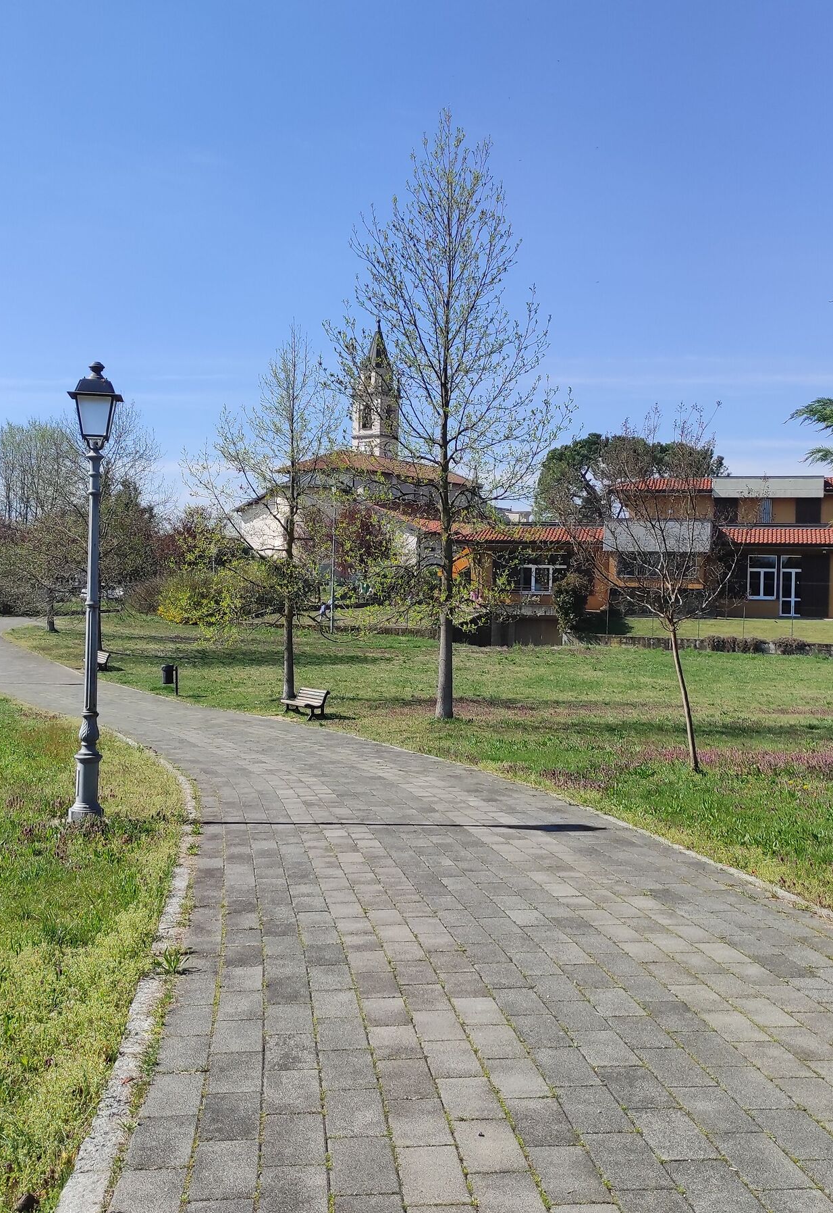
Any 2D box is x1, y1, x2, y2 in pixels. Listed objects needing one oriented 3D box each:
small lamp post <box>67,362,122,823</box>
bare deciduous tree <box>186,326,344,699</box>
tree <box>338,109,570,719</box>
[{"bbox_3d":[-2.766,-0.119,10.000,0.440,3.940,0.440,1,-1,-7],"label":"small lamp post"},{"bbox_3d":[-3.888,-2.427,30.300,4.050,9.650,4.000,1,-1,0],"label":"bare deciduous tree"},{"bbox_3d":[0.744,-4.099,25.000,4.900,13.000,4.800,1,-1,0],"label":"tree"}]

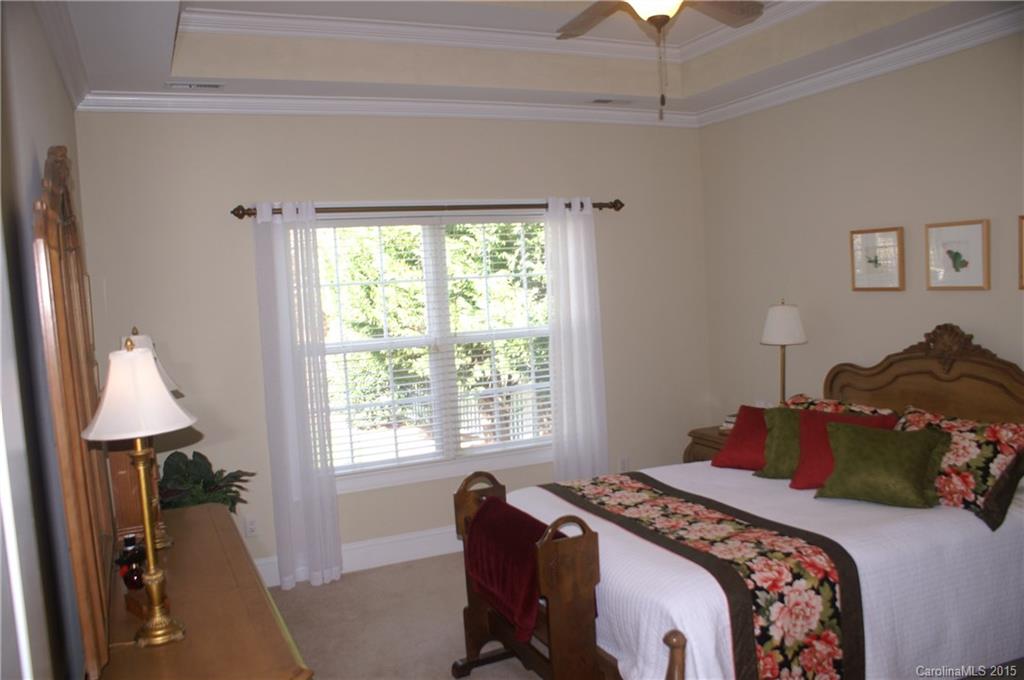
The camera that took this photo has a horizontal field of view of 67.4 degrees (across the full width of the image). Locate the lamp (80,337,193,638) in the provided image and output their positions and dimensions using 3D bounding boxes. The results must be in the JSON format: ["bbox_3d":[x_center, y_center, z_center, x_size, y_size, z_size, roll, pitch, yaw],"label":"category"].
[{"bbox_3d":[-0.936,0.394,1.959,0.293,0.790,0.293,-6,6,-24],"label":"lamp"}]

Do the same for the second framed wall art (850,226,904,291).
[{"bbox_3d":[1.983,-0.431,4.147,0.027,0.333,0.329,-6,6,-24],"label":"second framed wall art"}]

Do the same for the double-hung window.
[{"bbox_3d":[-0.410,-0.016,4.737,1.720,1.500,0.060,-6,6,-24],"label":"double-hung window"}]

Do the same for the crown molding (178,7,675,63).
[{"bbox_3d":[-0.261,-1.605,4.107,2.860,0.085,0.085,-6,6,-24],"label":"crown molding"}]

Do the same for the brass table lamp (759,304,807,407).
[{"bbox_3d":[1.597,0.160,4.527,0.280,0.800,0.280,-6,6,-24],"label":"brass table lamp"}]

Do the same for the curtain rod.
[{"bbox_3d":[-0.377,-0.788,4.579,2.470,0.072,0.080,-6,6,-24],"label":"curtain rod"}]

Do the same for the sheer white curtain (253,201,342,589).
[{"bbox_3d":[-1.196,0.323,4.284,0.385,2.150,0.100,-6,6,-24],"label":"sheer white curtain"}]

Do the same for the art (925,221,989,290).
[{"bbox_3d":[2.171,-0.406,3.736,0.027,0.331,0.310,-6,6,-24],"label":"art"}]

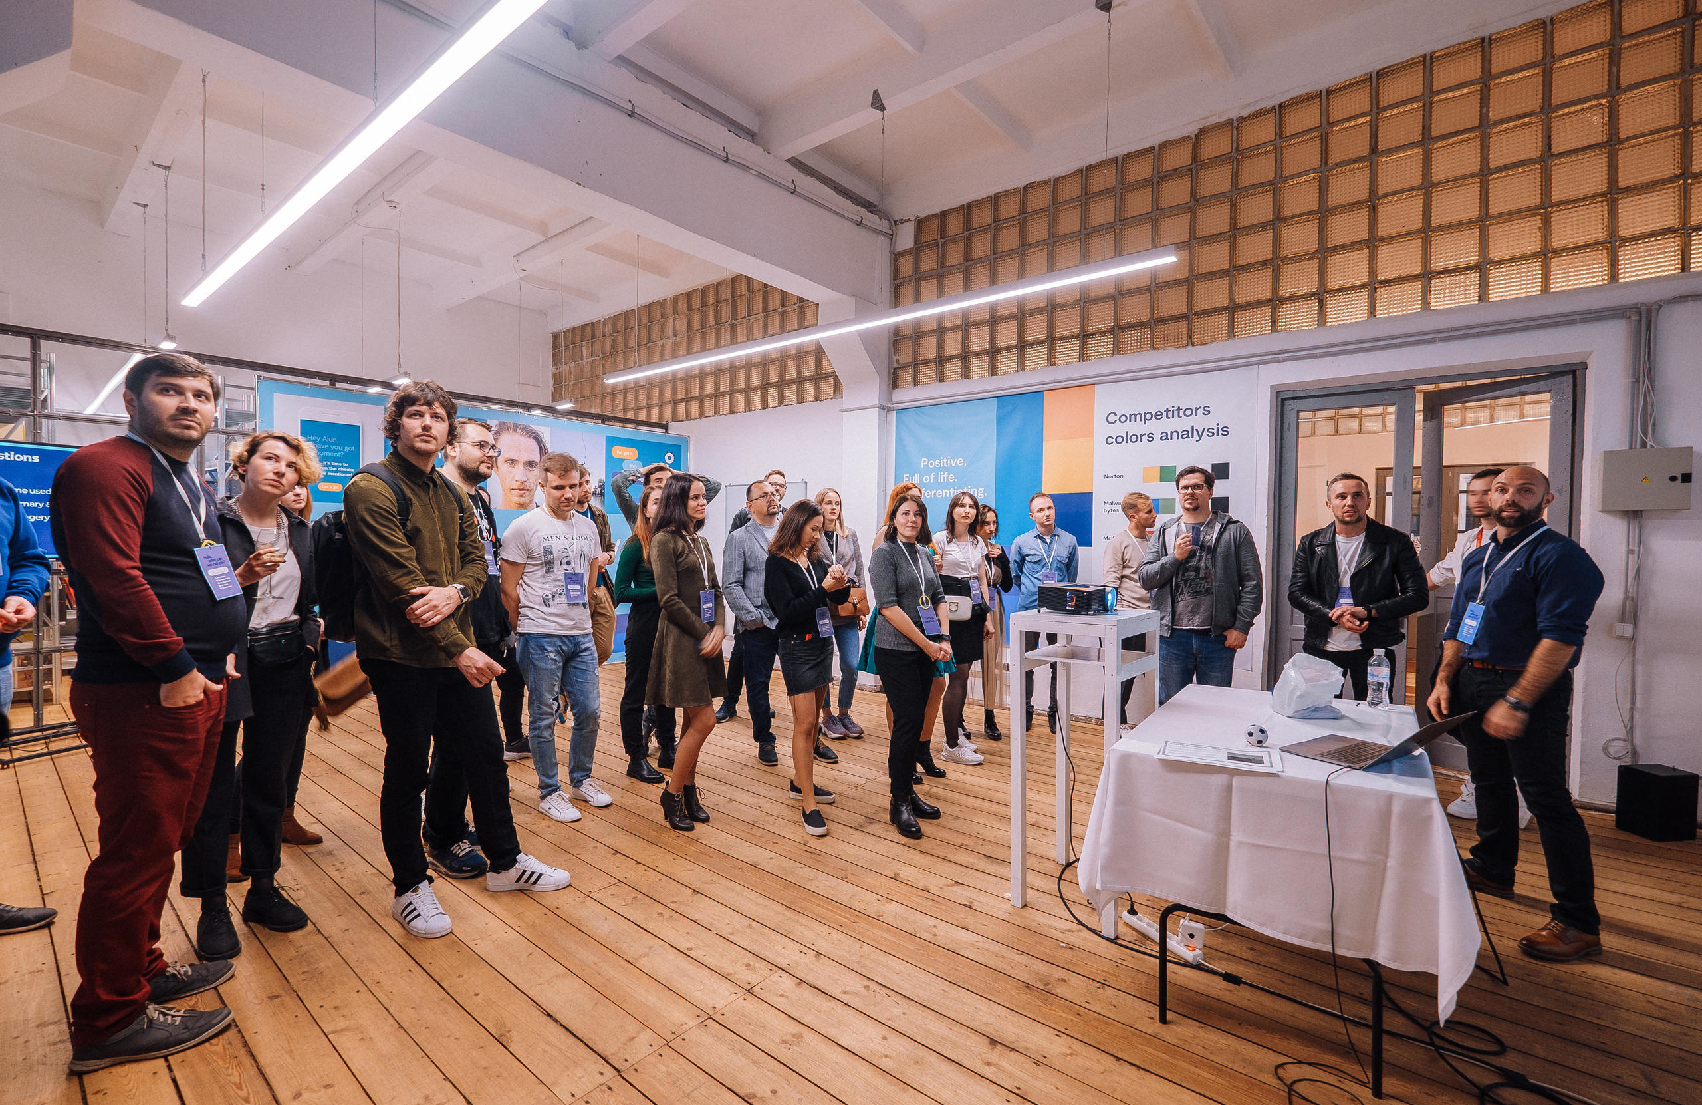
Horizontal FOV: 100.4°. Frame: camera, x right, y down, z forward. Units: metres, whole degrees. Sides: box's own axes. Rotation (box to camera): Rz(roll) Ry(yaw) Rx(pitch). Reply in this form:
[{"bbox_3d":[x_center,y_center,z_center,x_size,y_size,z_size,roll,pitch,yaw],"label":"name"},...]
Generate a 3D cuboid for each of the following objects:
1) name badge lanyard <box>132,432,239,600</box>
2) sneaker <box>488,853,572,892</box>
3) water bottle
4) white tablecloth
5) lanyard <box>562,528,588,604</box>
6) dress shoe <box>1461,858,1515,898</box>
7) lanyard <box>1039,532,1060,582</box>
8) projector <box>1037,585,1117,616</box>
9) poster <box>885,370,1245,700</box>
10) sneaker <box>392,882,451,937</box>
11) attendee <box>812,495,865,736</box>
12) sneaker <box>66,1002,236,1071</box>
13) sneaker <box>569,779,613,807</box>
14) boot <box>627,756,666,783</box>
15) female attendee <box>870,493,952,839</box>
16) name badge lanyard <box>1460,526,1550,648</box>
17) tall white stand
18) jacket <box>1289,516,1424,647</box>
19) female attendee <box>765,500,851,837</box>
[{"bbox_3d":[-1.858,-0.098,1.980,0.200,0.440,0.160,0,1,-5],"label":"name badge lanyard"},{"bbox_3d":[-1.273,1.259,2.803,0.300,0.120,0.110,0,1,-5],"label":"sneaker"},{"bbox_3d":[1.957,0.459,2.624,0.067,0.215,0.067,0,1,0],"label":"water bottle"},{"bbox_3d":[1.484,0.879,2.518,0.920,0.560,1.290,1,2,33],"label":"white tablecloth"},{"bbox_3d":[-1.339,0.071,3.440,0.140,0.375,0.080,0,2,-24],"label":"lanyard"},{"bbox_3d":[2.489,1.293,2.883,0.290,0.110,0.110,1,2,26],"label":"dress shoe"},{"bbox_3d":[1.385,0.080,5.020,0.160,0.420,0.140,1,1,12],"label":"lanyard"},{"bbox_3d":[0.888,0.182,2.765,0.220,0.095,0.280,2,2,39],"label":"projector"},{"bbox_3d":[1.468,-0.241,5.417,2.771,1.957,0.020,2,2,39],"label":"poster"},{"bbox_3d":[-1.518,1.245,2.507,0.300,0.115,0.105,1,2,34],"label":"sneaker"},{"bbox_3d":[-0.082,0.400,4.944,0.420,1.703,0.310,0,2,-25],"label":"attendee"},{"bbox_3d":[-1.859,1.259,1.880,0.305,0.120,0.110,0,2,-26],"label":"sneaker"},{"bbox_3d":[-1.362,1.240,3.732,0.295,0.110,0.105,1,2,31],"label":"sneaker"},{"bbox_3d":[-1.175,1.213,4.063,0.265,0.150,0.100,1,2,28],"label":"boot"},{"bbox_3d":[0.304,0.508,3.392,0.430,1.573,0.320,-1,2,-34],"label":"female attendee"},{"bbox_3d":[2.370,0.115,2.610,0.200,0.440,0.200,0,1,-6],"label":"name badge lanyard"},{"bbox_3d":[0.903,0.775,2.709,0.385,1.085,0.472,2,2,39],"label":"tall white stand"},{"bbox_3d":[2.390,0.150,3.380,0.590,0.610,0.350,2,2,41],"label":"jacket"},{"bbox_3d":[-0.198,0.519,3.552,0.430,1.580,0.450,-1,2,-43],"label":"female attendee"}]

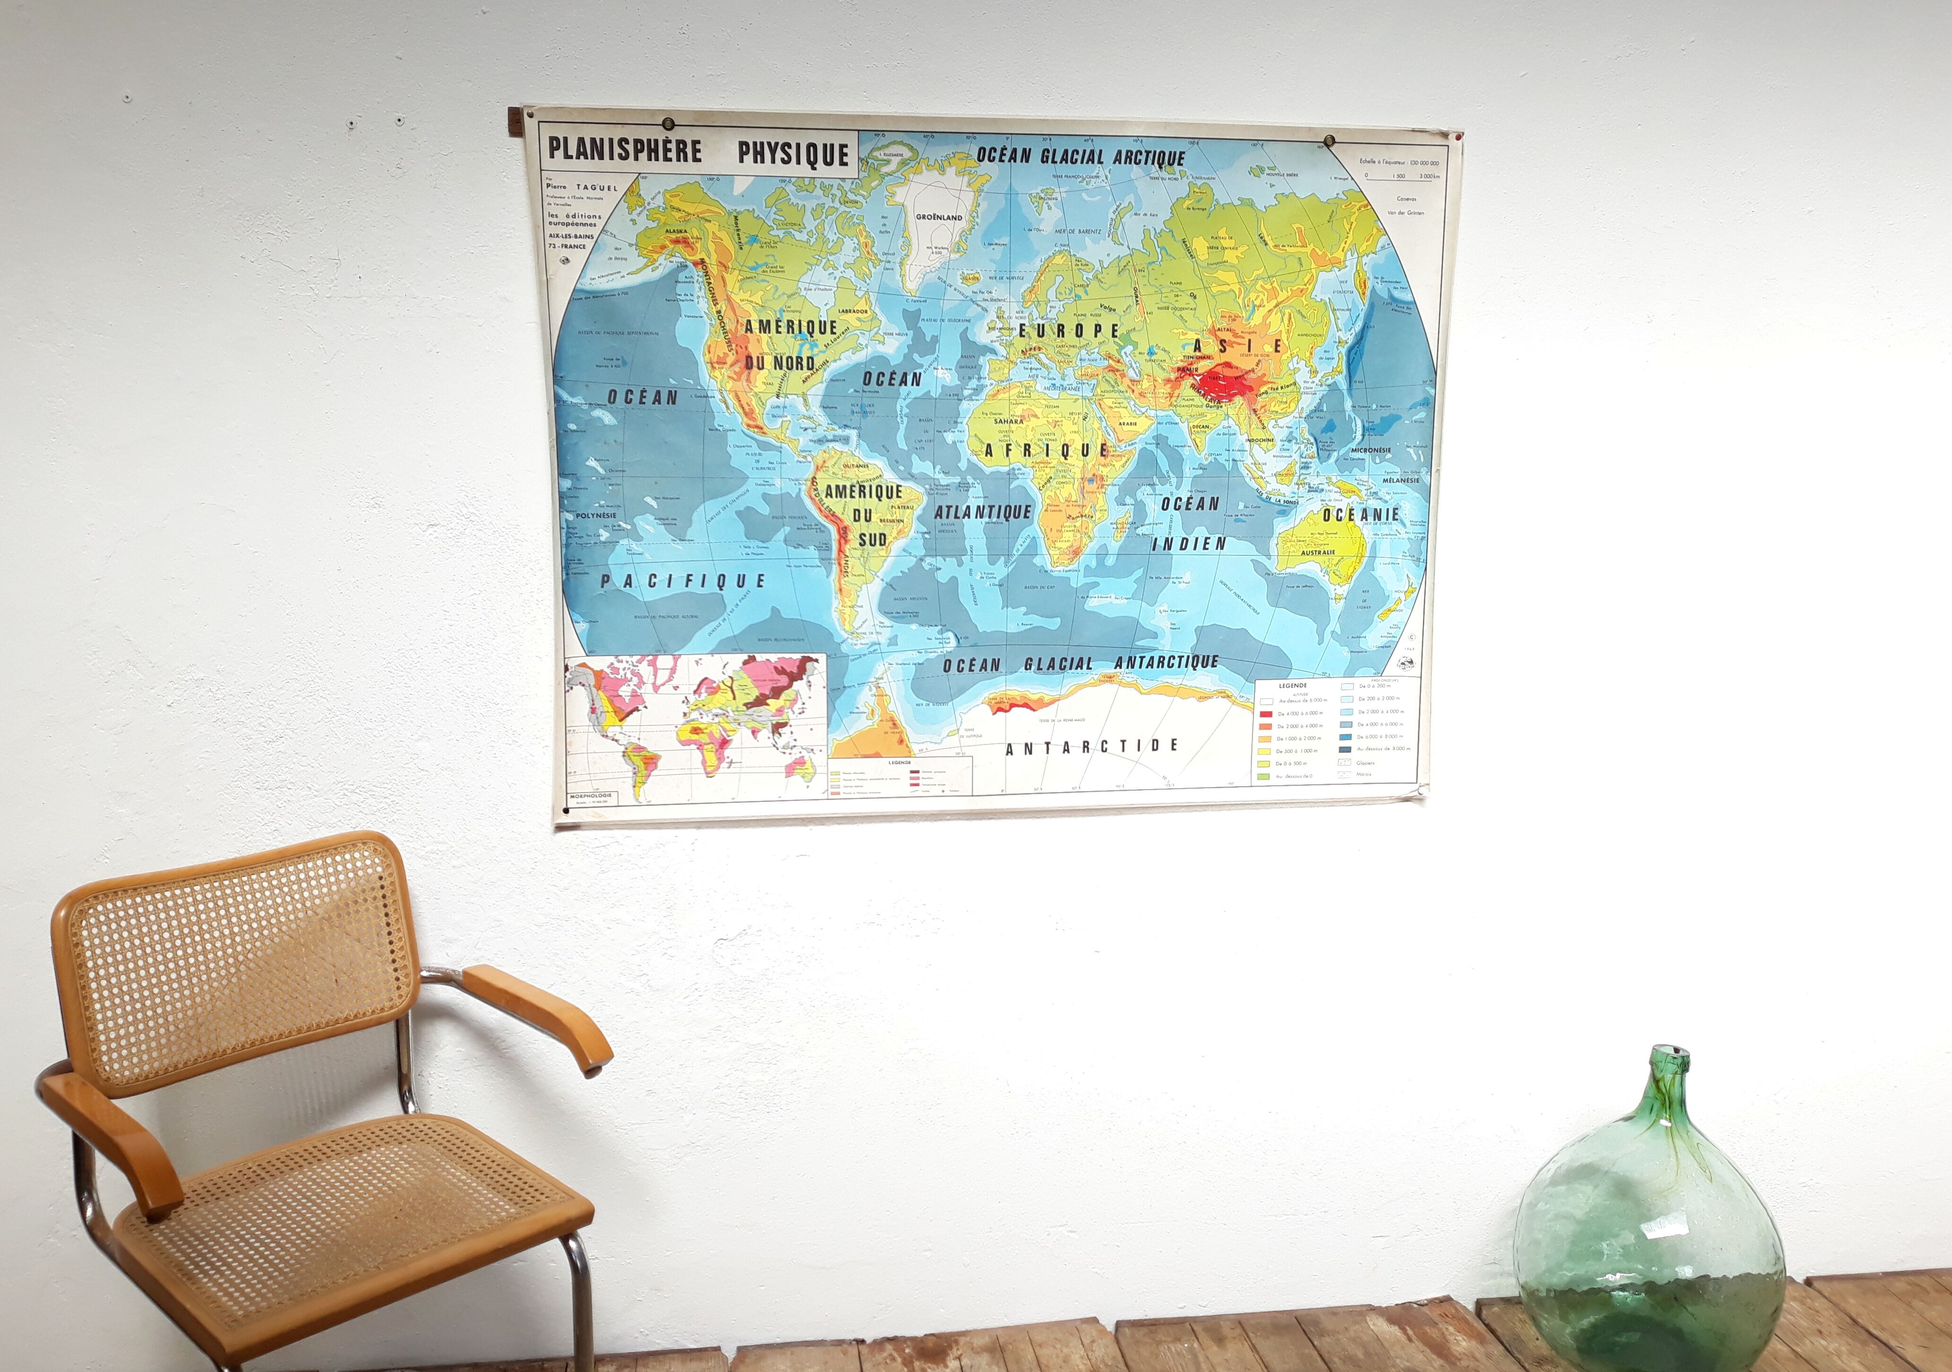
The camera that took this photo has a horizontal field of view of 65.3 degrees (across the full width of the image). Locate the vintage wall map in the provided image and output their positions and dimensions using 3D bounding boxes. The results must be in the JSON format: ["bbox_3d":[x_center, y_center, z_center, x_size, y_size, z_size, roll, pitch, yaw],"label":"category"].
[{"bbox_3d":[0.049,-0.304,2.239,1.340,1.006,0.020,-1,9,-7],"label":"vintage wall map"}]

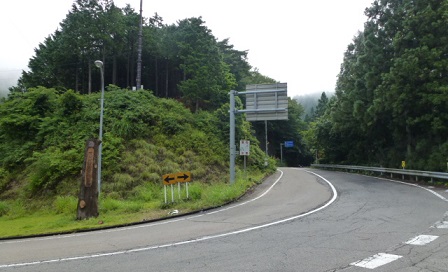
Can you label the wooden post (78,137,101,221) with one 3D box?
[{"bbox_3d":[-4.005,1.288,9.200,0.660,2.400,0.600,2,-5,-20],"label":"wooden post"}]

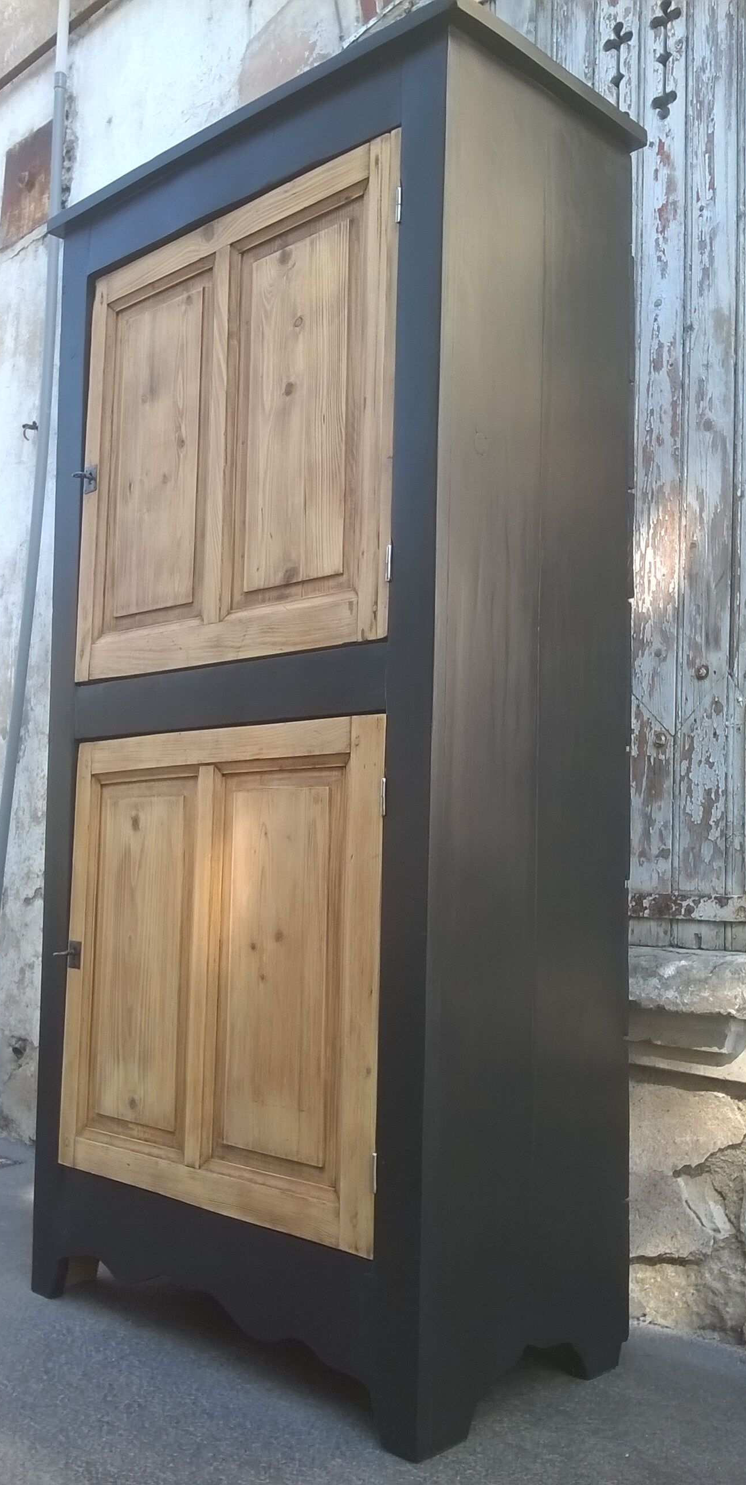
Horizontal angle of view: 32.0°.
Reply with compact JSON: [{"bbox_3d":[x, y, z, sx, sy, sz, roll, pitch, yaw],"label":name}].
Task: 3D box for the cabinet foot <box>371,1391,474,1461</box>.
[{"bbox_3d":[0.062,0.862,1.669,0.084,0.066,0.102,-3,-7,43],"label":"cabinet foot"}]

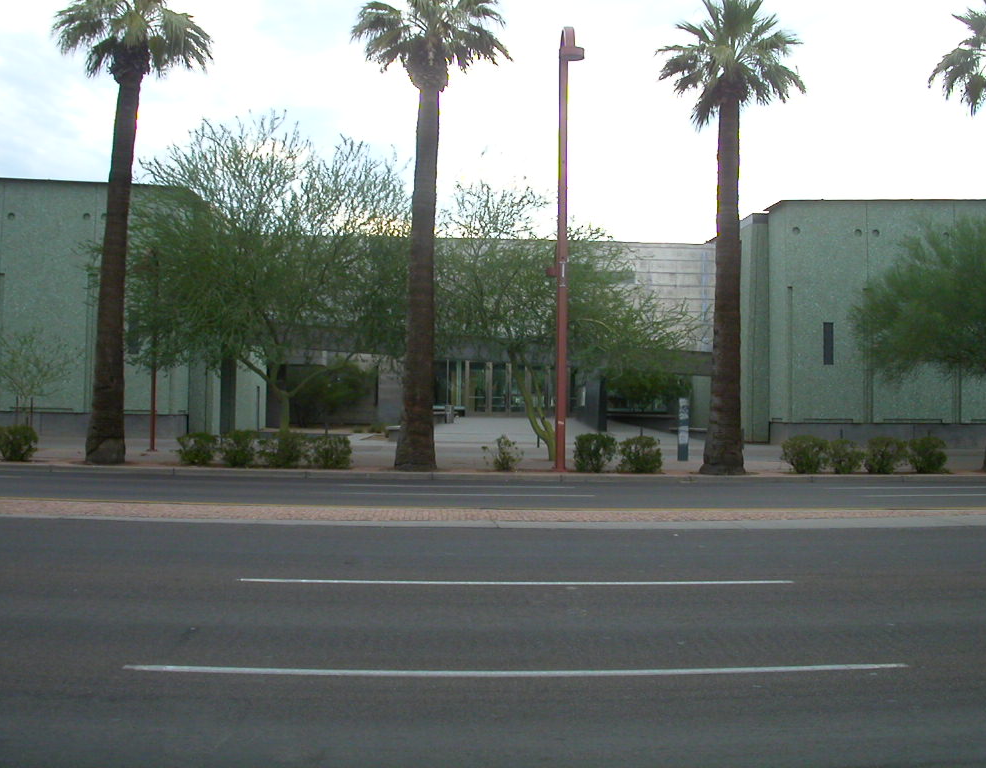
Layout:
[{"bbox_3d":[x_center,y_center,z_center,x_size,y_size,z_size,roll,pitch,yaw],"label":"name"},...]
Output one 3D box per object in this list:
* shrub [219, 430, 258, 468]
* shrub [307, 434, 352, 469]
[{"bbox_3d":[-6.163,1.586,26.504,0.980,0.900,1.020,1,-1,-3],"label":"shrub"},{"bbox_3d":[-3.975,1.641,26.609,1.050,0.810,1.020,1,-1,-3],"label":"shrub"}]

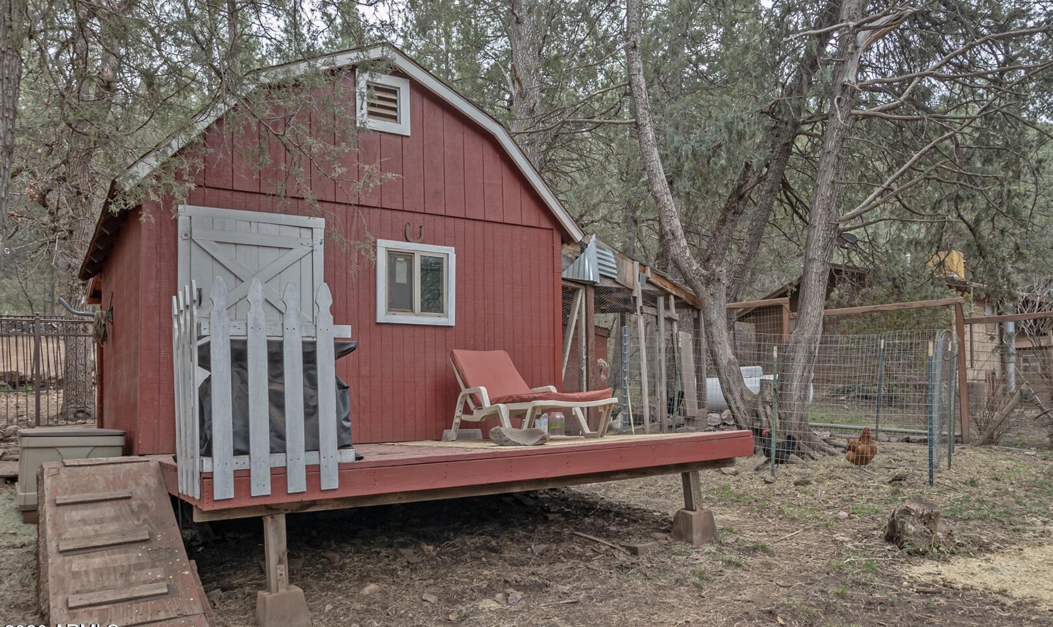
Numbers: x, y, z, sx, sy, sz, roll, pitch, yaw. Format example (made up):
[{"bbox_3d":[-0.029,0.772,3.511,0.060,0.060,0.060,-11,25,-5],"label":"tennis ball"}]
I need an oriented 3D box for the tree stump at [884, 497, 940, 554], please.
[{"bbox_3d":[2.594,1.427,4.920,0.330,0.290,0.330,2,-6,-28],"label":"tree stump"}]

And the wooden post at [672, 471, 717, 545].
[{"bbox_3d":[1.177,1.366,5.150,0.220,0.510,0.220,2,-6,-31],"label":"wooden post"}]

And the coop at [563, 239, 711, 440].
[{"bbox_3d":[0.696,0.278,8.942,2.150,2.070,1.950,2,-6,-31],"label":"coop"}]

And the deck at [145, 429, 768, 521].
[{"bbox_3d":[-0.561,1.064,5.383,3.680,0.250,2.420,2,-8,-31],"label":"deck"}]

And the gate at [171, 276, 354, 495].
[{"bbox_3d":[-1.351,0.372,3.845,0.780,1.050,0.550,2,-6,-31],"label":"gate"}]

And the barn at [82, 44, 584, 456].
[{"bbox_3d":[-2.268,-0.406,8.119,4.120,3.450,4.050,2,-6,-32],"label":"barn"}]

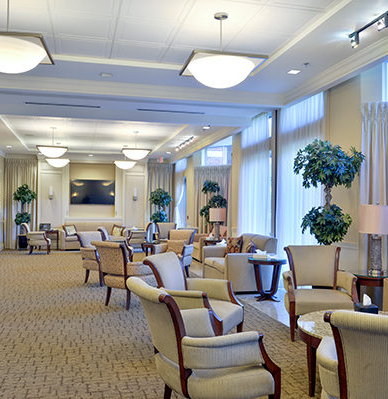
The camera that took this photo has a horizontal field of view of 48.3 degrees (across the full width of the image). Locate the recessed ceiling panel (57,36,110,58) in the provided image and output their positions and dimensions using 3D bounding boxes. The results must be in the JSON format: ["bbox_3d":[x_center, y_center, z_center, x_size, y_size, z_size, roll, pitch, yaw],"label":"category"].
[{"bbox_3d":[-1.236,-1.730,4.938,0.568,0.040,0.568,0,-1,-15],"label":"recessed ceiling panel"}]

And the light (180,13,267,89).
[{"bbox_3d":[0.261,-1.405,4.145,0.695,0.695,0.695,0,-1,-15],"label":"light"}]

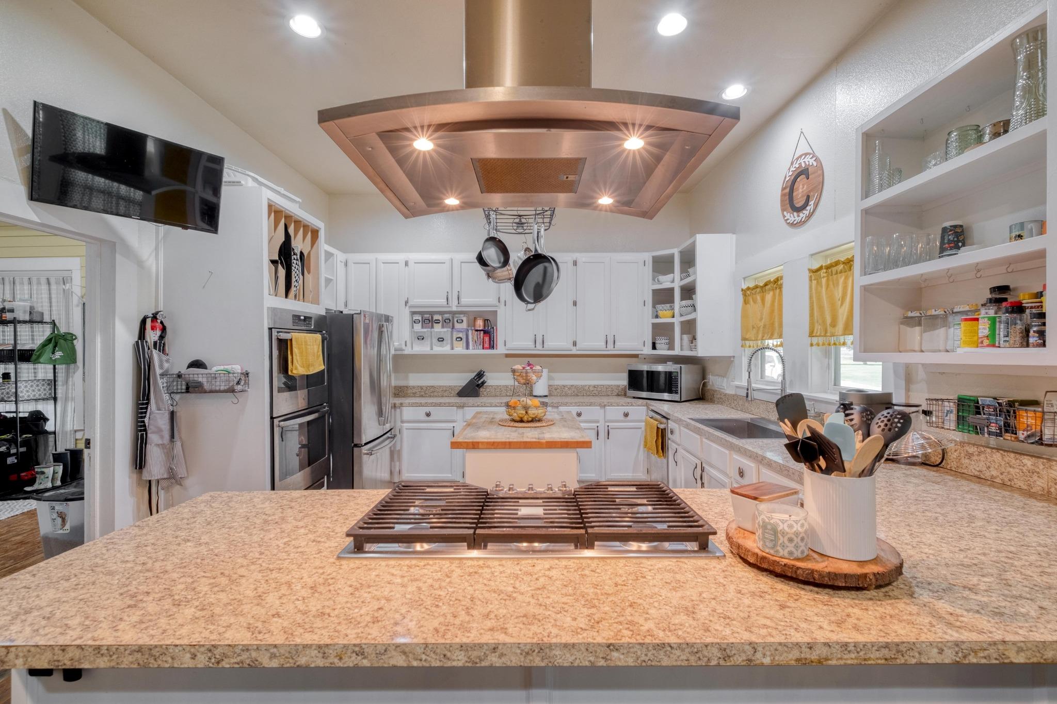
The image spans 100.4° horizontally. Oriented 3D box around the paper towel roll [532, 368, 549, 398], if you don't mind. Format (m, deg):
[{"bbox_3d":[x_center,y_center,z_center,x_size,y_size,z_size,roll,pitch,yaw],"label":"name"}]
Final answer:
[{"bbox_3d":[0.128,0.338,4.760,0.155,0.300,0.155,0,0,0],"label":"paper towel roll"}]

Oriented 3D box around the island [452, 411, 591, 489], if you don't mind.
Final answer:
[{"bbox_3d":[-0.035,0.943,2.985,0.765,0.914,1.160,0,0,0],"label":"island"}]

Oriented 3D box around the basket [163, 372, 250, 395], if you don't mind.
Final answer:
[{"bbox_3d":[-1.845,0.172,2.515,0.420,0.120,0.130,0,0,0],"label":"basket"}]

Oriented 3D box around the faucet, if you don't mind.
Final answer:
[{"bbox_3d":[1.565,0.222,2.890,0.280,0.530,0.080,0,0,0],"label":"faucet"}]

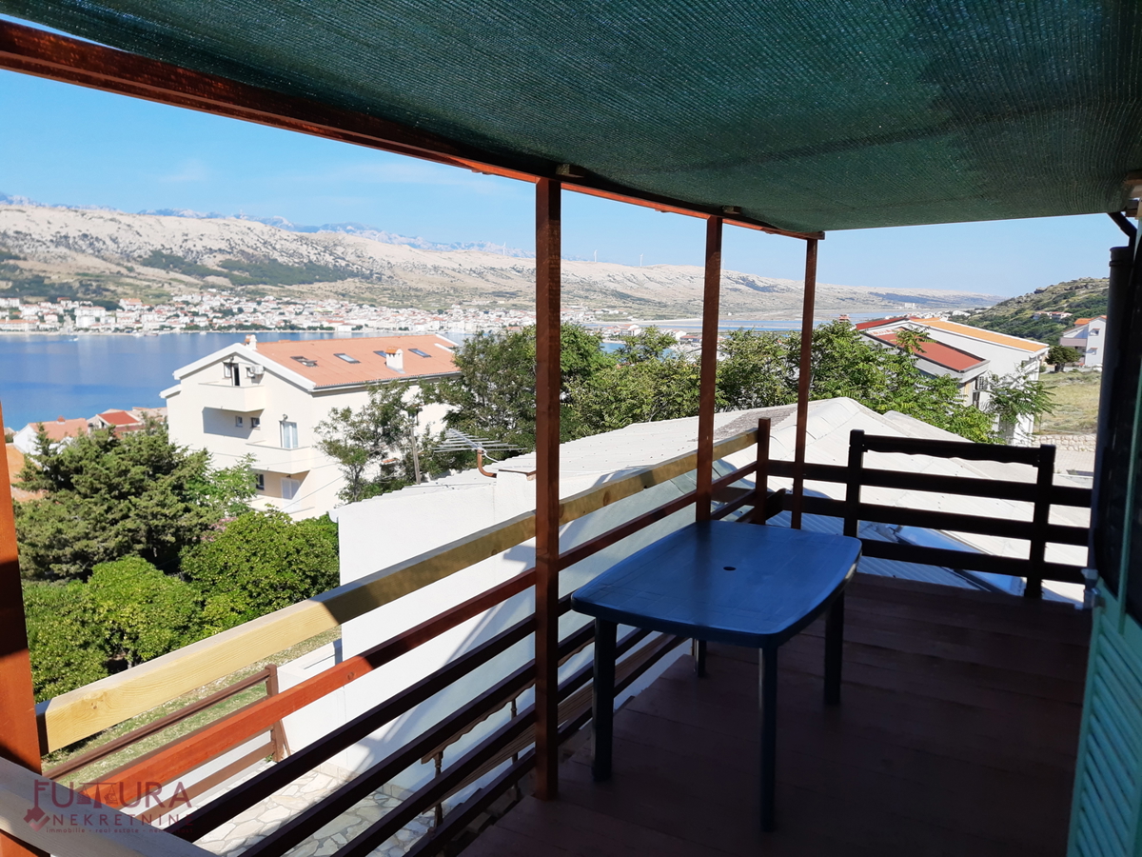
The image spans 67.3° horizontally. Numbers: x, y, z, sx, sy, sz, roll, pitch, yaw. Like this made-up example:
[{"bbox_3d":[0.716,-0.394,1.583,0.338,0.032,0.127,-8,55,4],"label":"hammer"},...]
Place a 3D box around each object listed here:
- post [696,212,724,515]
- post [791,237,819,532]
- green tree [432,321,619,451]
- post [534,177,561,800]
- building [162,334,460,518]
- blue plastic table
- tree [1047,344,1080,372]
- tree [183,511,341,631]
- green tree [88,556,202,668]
[{"bbox_3d":[0.667,0.072,4.223,0.053,2.164,0.070,6,10,30],"label":"post"},{"bbox_3d":[1.541,-0.158,5.704,0.053,2.164,0.070,6,10,30],"label":"post"},{"bbox_3d":[-1.621,-0.260,30.334,6.200,6.806,6.200,0,9,-3],"label":"green tree"},{"bbox_3d":[-0.079,0.267,2.968,0.053,2.164,0.070,6,10,30],"label":"post"},{"bbox_3d":[-13.404,-1.090,49.909,12.000,9.300,15.200,6,11,33],"label":"building"},{"bbox_3d":[0.649,0.911,3.500,0.869,0.732,1.347,5,10,29],"label":"blue plastic table"},{"bbox_3d":[61.341,-8.685,106.907,3.800,3.378,3.800,5,10,29],"label":"tree"},{"bbox_3d":[-5.617,2.636,15.812,2.900,2.299,2.900,-3,10,-20],"label":"tree"},{"bbox_3d":[-6.289,2.771,12.796,1.600,1.787,1.600,-4,10,-27],"label":"green tree"}]

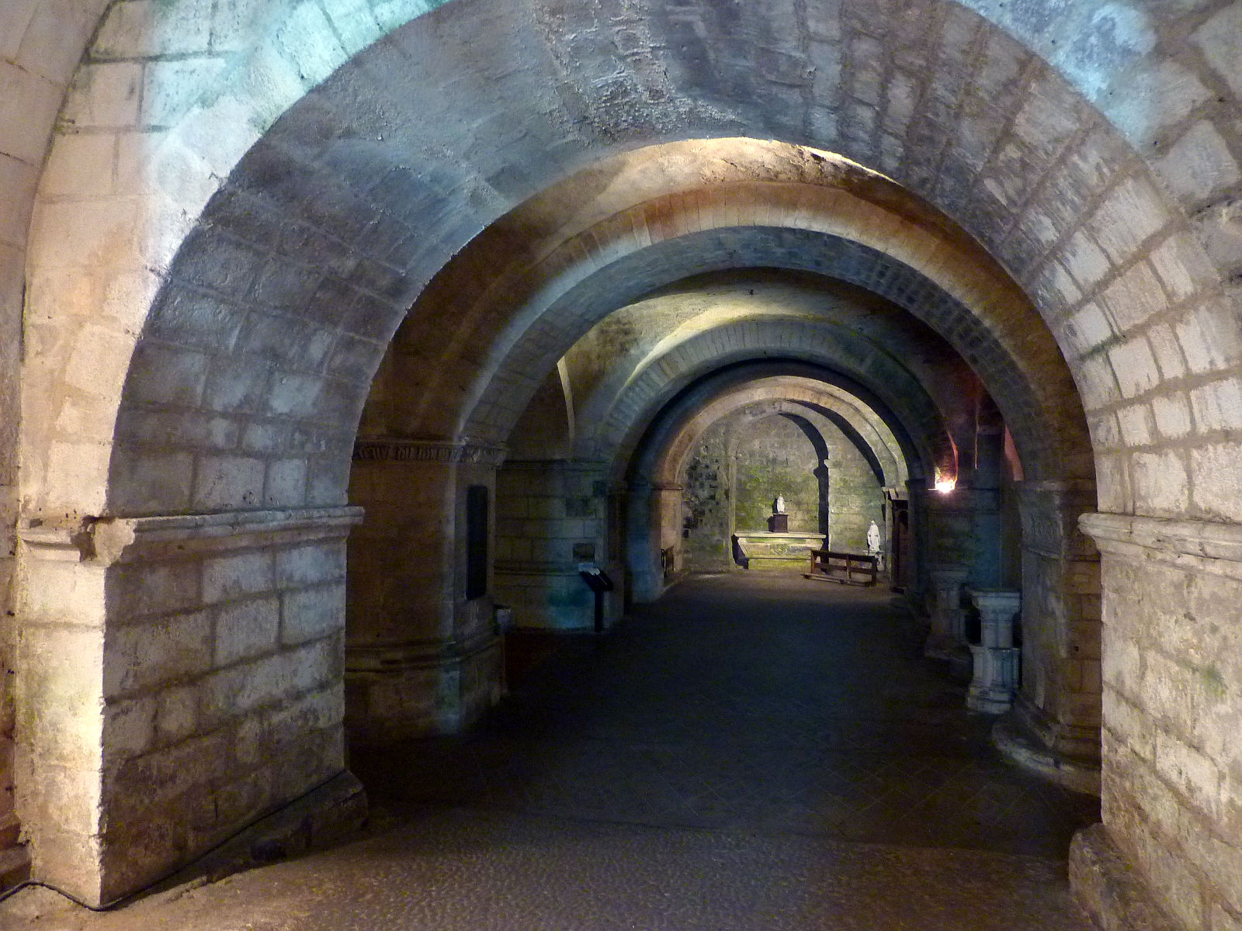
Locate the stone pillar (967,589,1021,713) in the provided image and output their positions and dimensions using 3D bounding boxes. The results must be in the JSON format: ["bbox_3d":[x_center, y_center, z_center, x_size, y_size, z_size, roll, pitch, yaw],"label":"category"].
[{"bbox_3d":[3.988,1.962,9.538,0.500,1.220,0.480,0,-1,13],"label":"stone pillar"}]

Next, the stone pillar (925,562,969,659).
[{"bbox_3d":[4.531,2.009,12.442,0.520,1.250,0.500,0,-1,13],"label":"stone pillar"}]

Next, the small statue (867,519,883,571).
[{"bbox_3d":[7.031,2.208,24.844,0.420,1.380,0.380,0,-1,15],"label":"small statue"}]

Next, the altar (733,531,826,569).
[{"bbox_3d":[4.443,2.387,24.949,2.450,0.980,0.950,0,-1,13],"label":"altar"}]

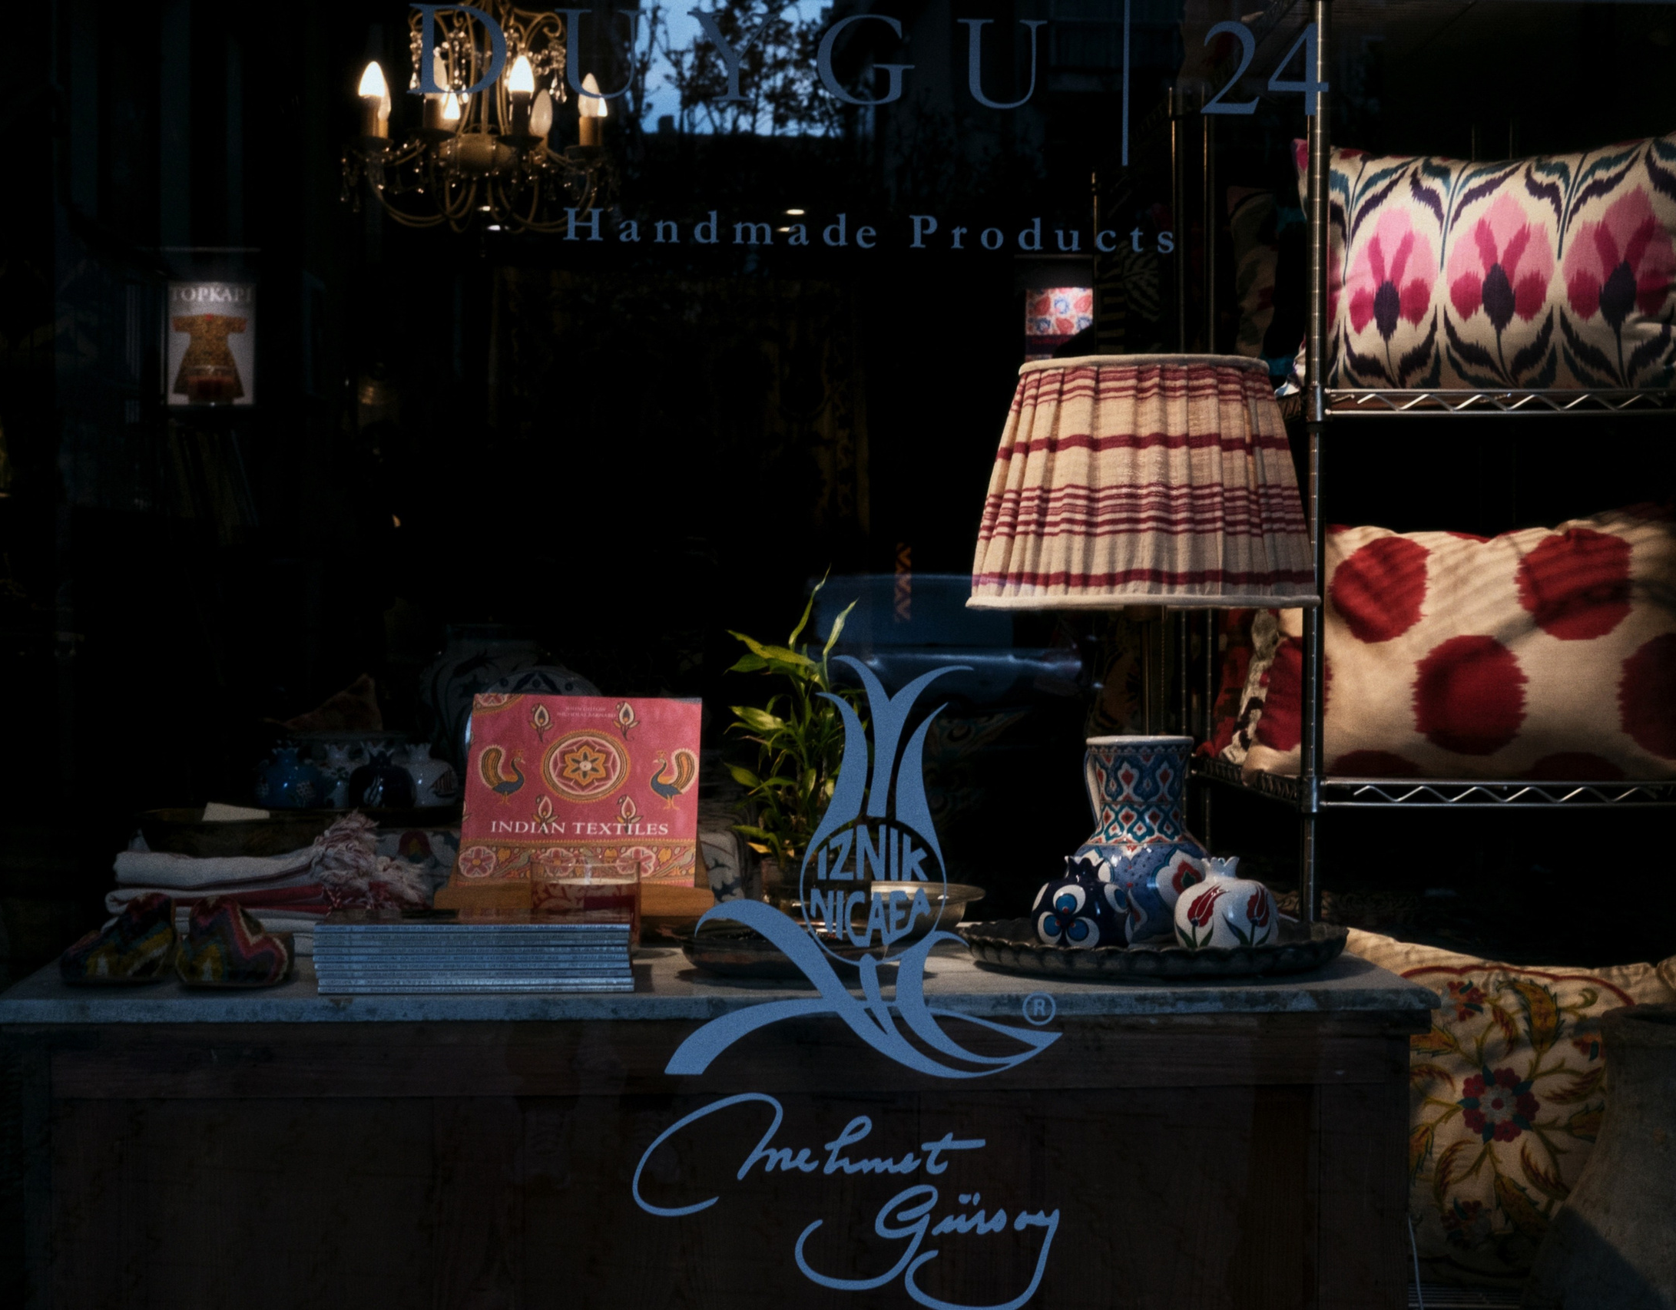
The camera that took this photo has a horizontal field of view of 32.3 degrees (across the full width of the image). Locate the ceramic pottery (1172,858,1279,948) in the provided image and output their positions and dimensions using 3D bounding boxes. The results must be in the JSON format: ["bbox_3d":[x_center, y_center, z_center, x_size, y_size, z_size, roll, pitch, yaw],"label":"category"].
[{"bbox_3d":[0.370,0.238,2.770,0.101,0.089,0.101,0,1,-3],"label":"ceramic pottery"}]

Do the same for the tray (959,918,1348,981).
[{"bbox_3d":[0.305,0.278,2.800,0.376,0.032,0.330,0,1,-3],"label":"tray"}]

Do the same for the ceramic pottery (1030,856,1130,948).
[{"bbox_3d":[0.232,0.238,2.770,0.098,0.089,0.098,0,1,-3],"label":"ceramic pottery"}]

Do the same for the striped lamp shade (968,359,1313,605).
[{"bbox_3d":[0.313,-0.172,2.970,0.360,0.248,0.360,0,1,-3],"label":"striped lamp shade"}]

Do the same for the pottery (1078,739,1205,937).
[{"bbox_3d":[0.302,0.182,2.880,0.150,0.197,0.150,0,1,-3],"label":"pottery"}]

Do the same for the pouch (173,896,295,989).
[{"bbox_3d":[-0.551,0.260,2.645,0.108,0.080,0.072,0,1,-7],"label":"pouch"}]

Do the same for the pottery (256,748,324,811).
[{"bbox_3d":[-0.664,0.149,3.500,0.082,0.076,0.082,0,1,-3],"label":"pottery"}]

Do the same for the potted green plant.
[{"bbox_3d":[-0.038,0.082,2.790,0.145,0.335,0.140,0,1,-3],"label":"potted green plant"}]

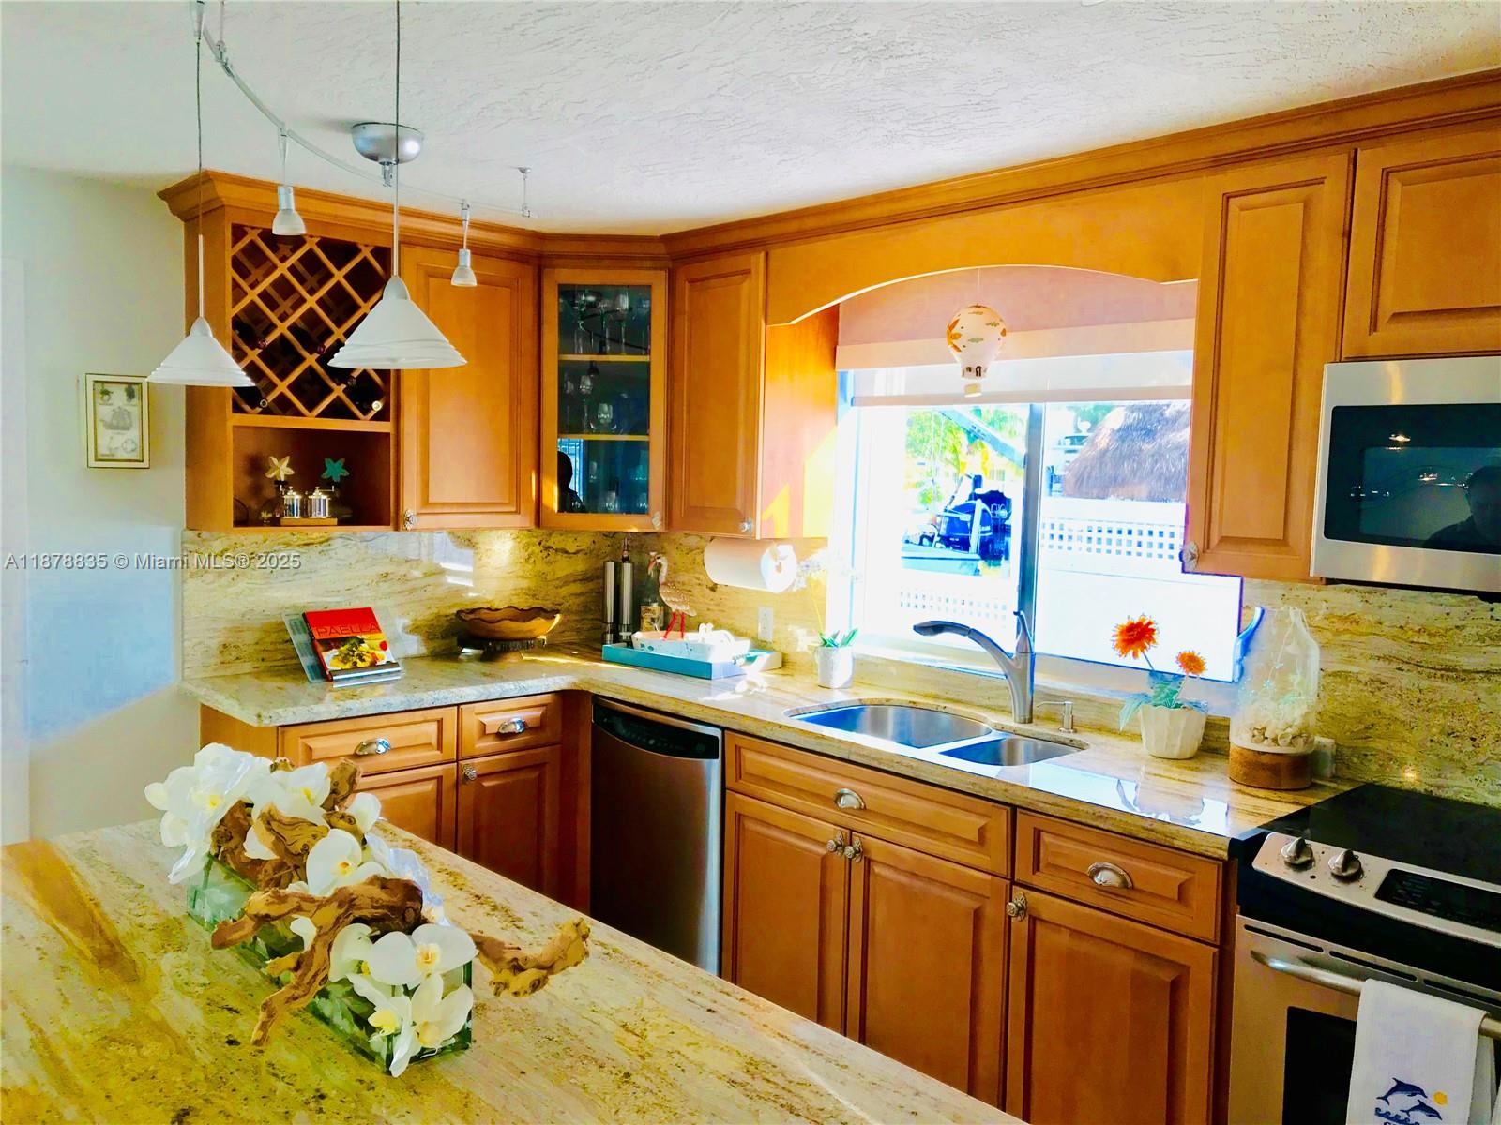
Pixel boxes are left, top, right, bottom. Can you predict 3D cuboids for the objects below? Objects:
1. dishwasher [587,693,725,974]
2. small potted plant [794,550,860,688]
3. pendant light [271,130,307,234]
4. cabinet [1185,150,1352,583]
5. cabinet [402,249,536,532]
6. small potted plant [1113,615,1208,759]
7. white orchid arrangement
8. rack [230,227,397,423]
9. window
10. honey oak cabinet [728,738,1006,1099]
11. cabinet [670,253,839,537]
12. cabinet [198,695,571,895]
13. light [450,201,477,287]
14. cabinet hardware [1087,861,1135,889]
[{"bbox_3d":[-0.071,0.844,3.736,0.604,0.845,0.602,-2,6,-42],"label":"dishwasher"},{"bbox_3d":[0.237,0.178,3.752,0.155,0.428,0.196,-2,6,-42],"label":"small potted plant"},{"bbox_3d":[-0.863,-0.713,2.271,0.067,0.203,0.067,-2,6,-43],"label":"pendant light"},{"bbox_3d":[1.162,-0.394,2.597,0.312,0.854,0.305,-2,6,-42],"label":"cabinet"},{"bbox_3d":[-0.972,-0.543,3.875,0.474,0.847,0.334,-2,6,-43],"label":"cabinet"},{"bbox_3d":[0.976,0.296,2.874,0.177,0.324,0.187,-2,6,-43],"label":"small potted plant"},{"bbox_3d":[-0.546,0.398,1.518,0.273,0.241,0.708,-2,6,-43],"label":"white orchid arrangement"},{"bbox_3d":[-1.333,-0.676,3.544,0.463,0.515,0.309,-2,6,-42],"label":"rack"},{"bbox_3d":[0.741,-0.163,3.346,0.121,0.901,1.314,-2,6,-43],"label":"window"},{"bbox_3d":[0.461,0.896,3.172,0.622,0.845,0.925,-2,6,-43],"label":"honey oak cabinet"},{"bbox_3d":[-0.004,-0.518,3.879,0.312,0.854,0.438,-2,6,-42],"label":"cabinet"},{"bbox_3d":[-1.101,0.815,3.713,0.911,0.845,0.577,-2,6,-43],"label":"cabinet"},{"bbox_3d":[-0.684,-0.761,2.901,0.062,0.198,0.062,-2,6,-42],"label":"light"},{"bbox_3d":[0.711,0.616,2.395,0.028,0.040,0.097,-2,6,-42],"label":"cabinet hardware"}]

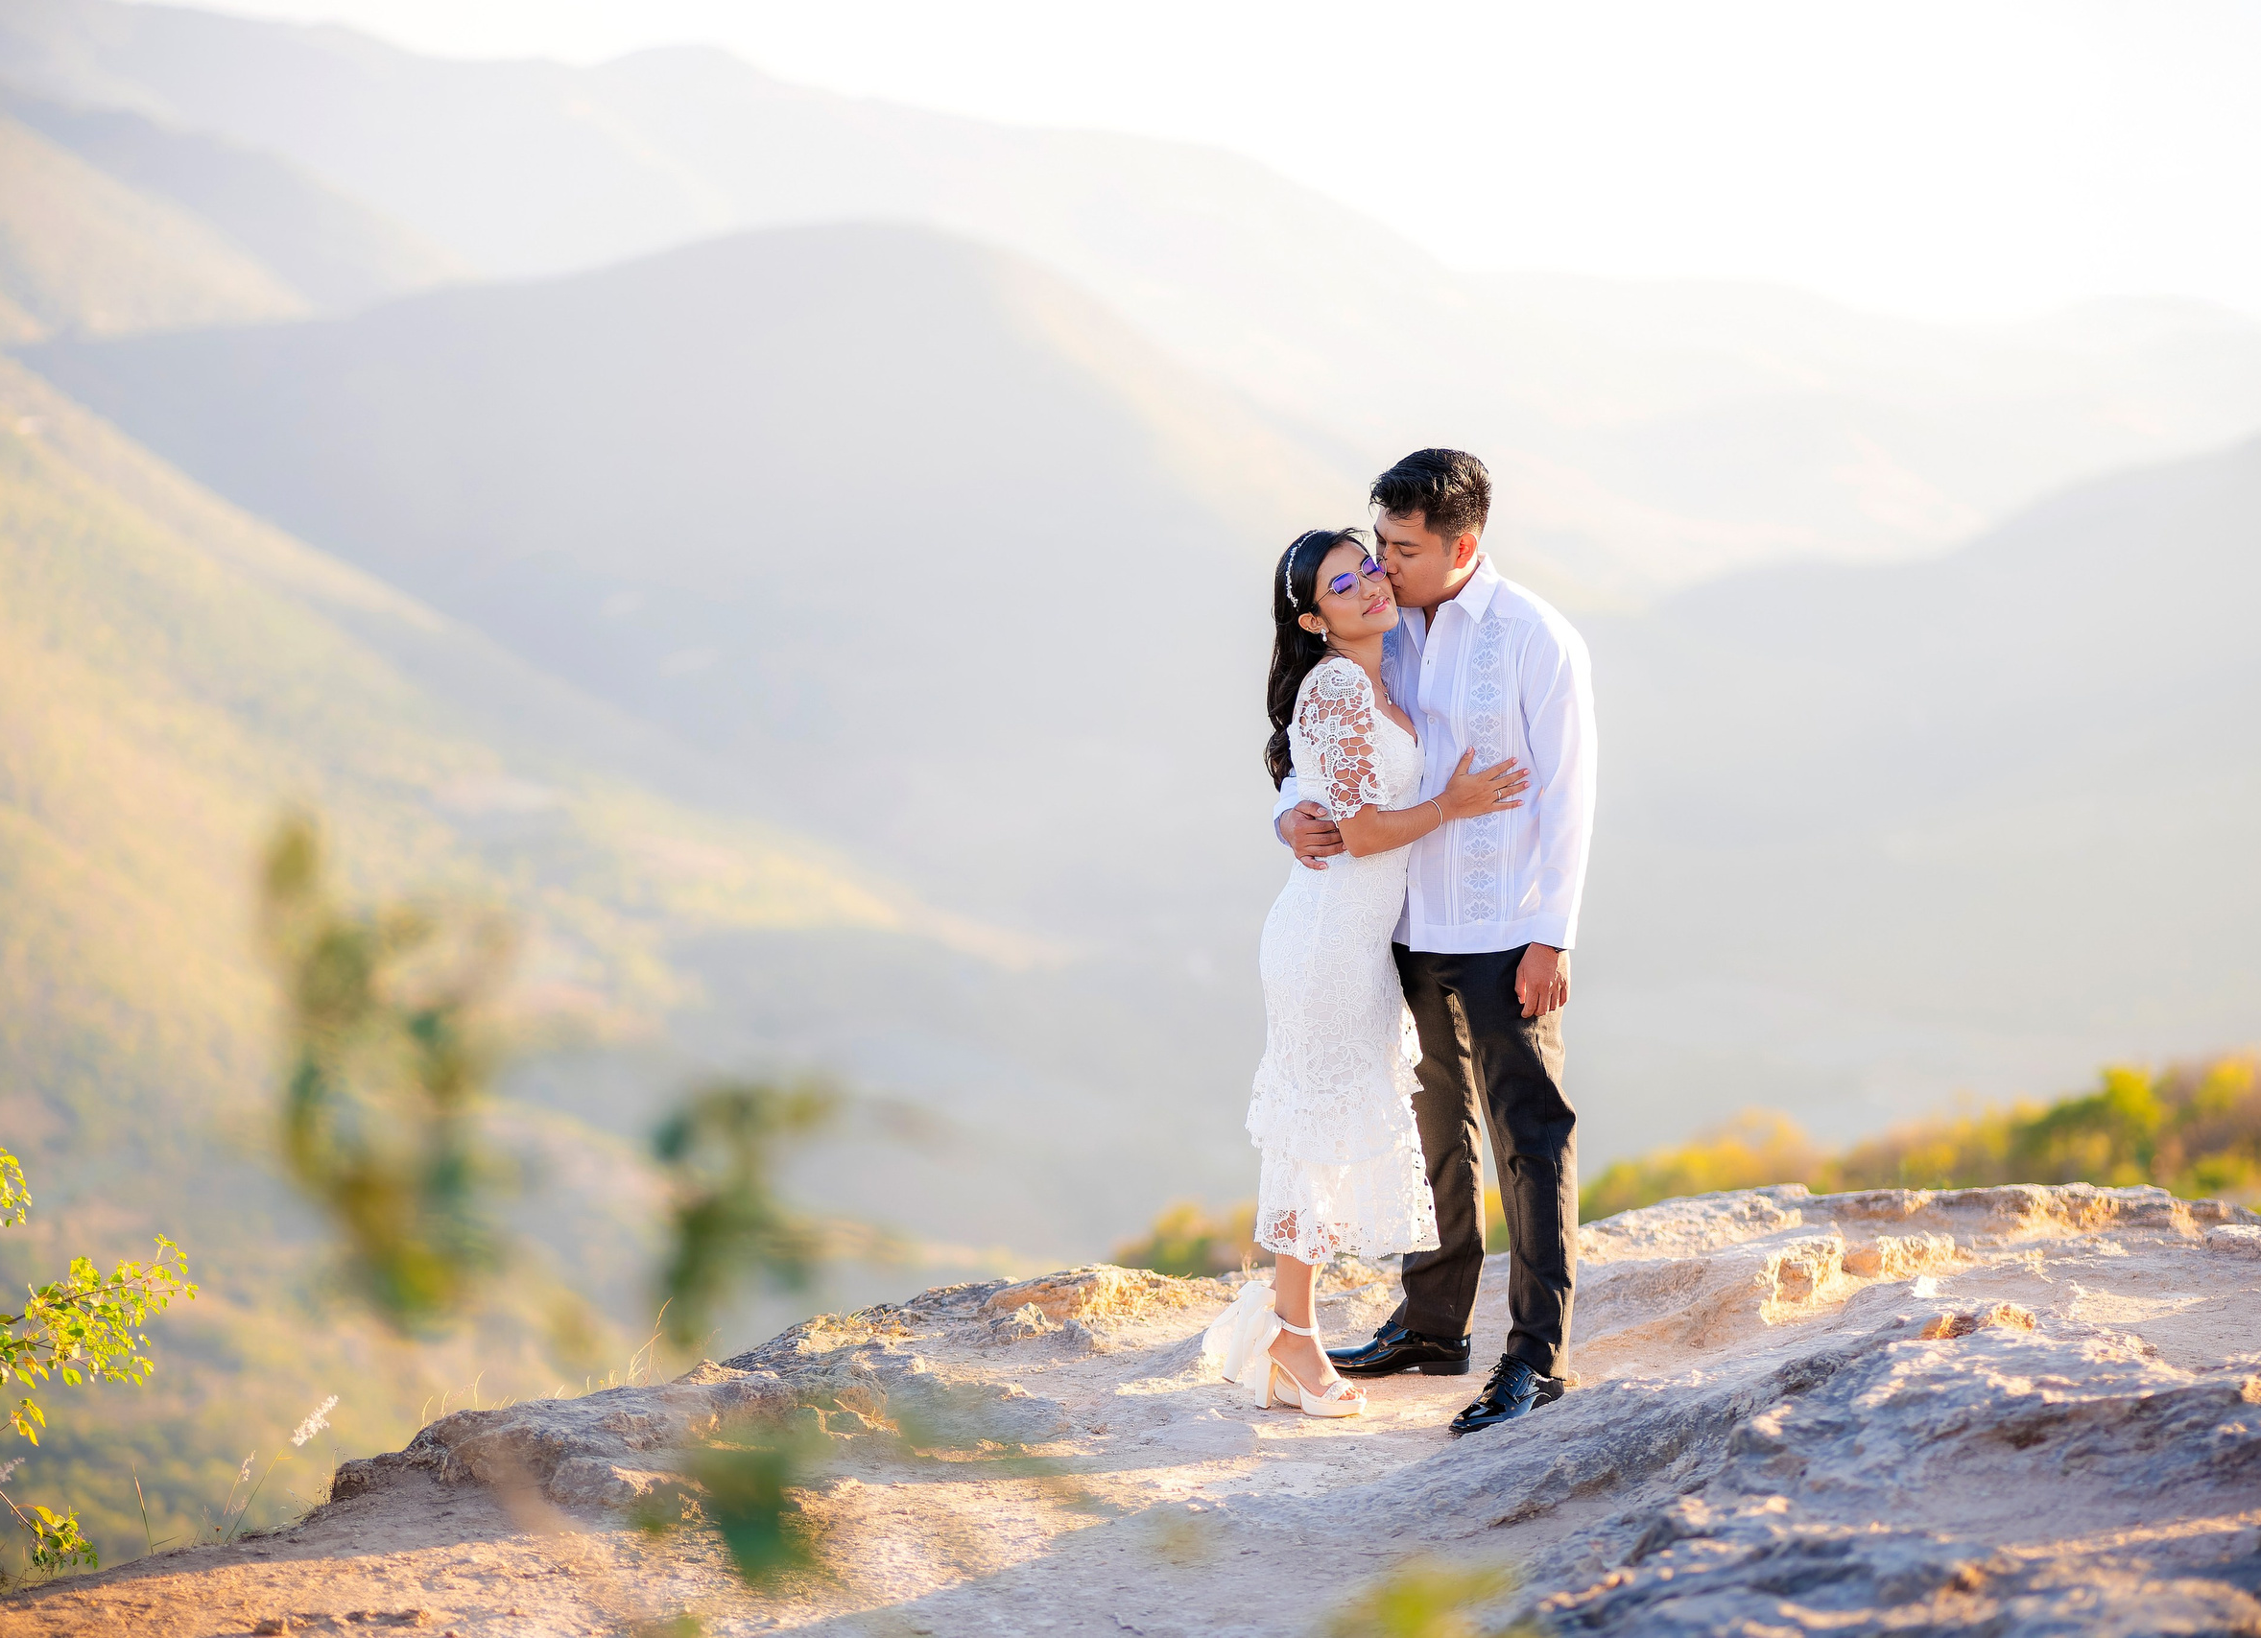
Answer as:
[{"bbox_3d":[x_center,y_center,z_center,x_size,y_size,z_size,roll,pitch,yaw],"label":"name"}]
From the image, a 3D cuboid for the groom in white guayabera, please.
[{"bbox_3d":[0.562,0.214,10.380,0.620,1.730,0.480,3,4,41],"label":"groom in white guayabera"}]

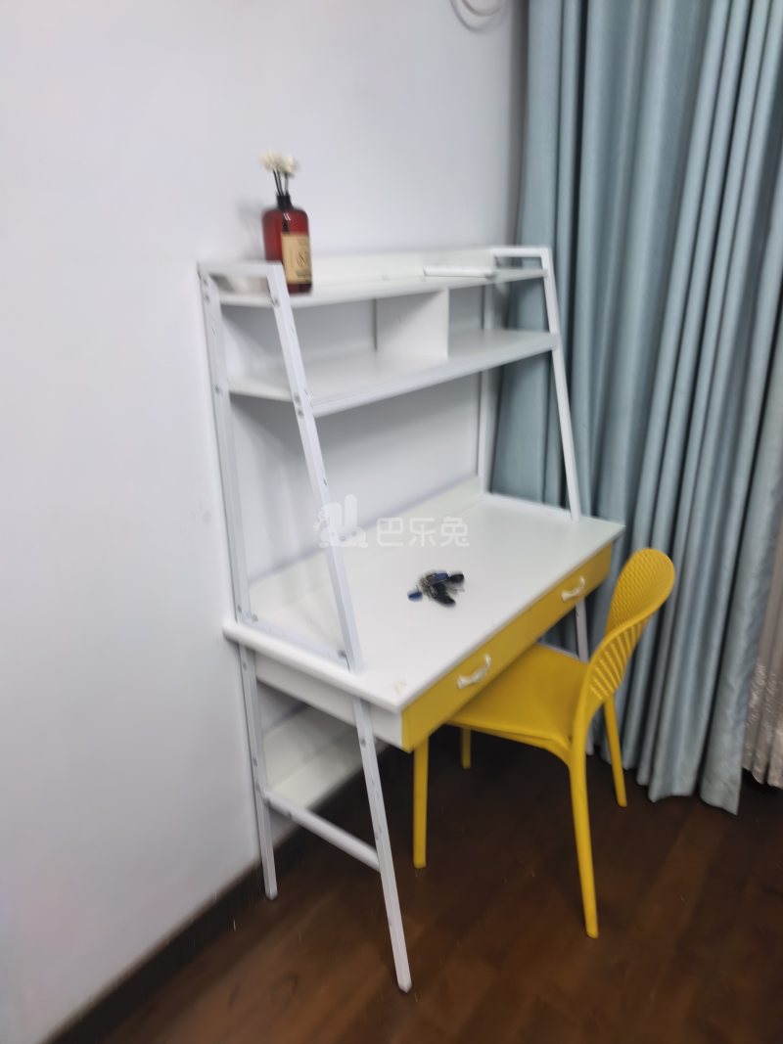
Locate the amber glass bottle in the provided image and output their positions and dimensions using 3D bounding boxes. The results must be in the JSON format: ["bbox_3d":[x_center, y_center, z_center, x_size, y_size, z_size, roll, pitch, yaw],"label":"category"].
[{"bbox_3d":[-0.175,-0.464,1.211,0.073,0.156,0.073,-1,21,0],"label":"amber glass bottle"}]

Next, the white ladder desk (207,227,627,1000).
[{"bbox_3d":[0.145,0.131,1.731,0.450,1.446,1.010,15,27,35],"label":"white ladder desk"}]

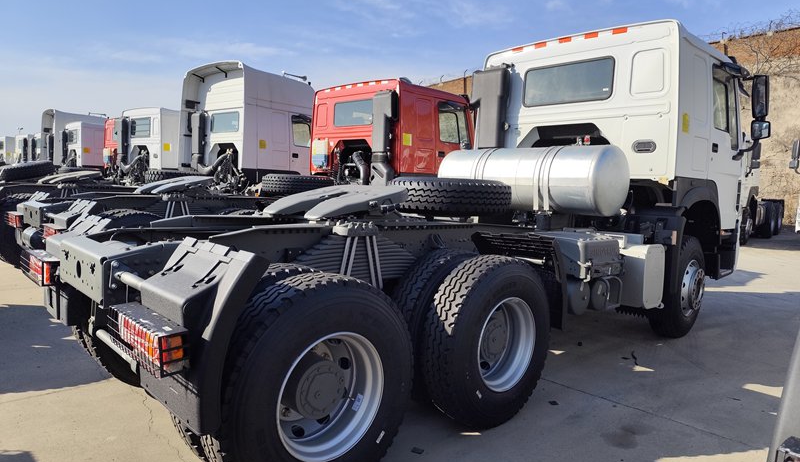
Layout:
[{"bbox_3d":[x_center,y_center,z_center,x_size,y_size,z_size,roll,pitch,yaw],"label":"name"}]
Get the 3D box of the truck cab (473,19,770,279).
[{"bbox_3d":[2.634,-0.806,6.666,2.330,2.700,2.600,-3,7,-43],"label":"truck cab"}]

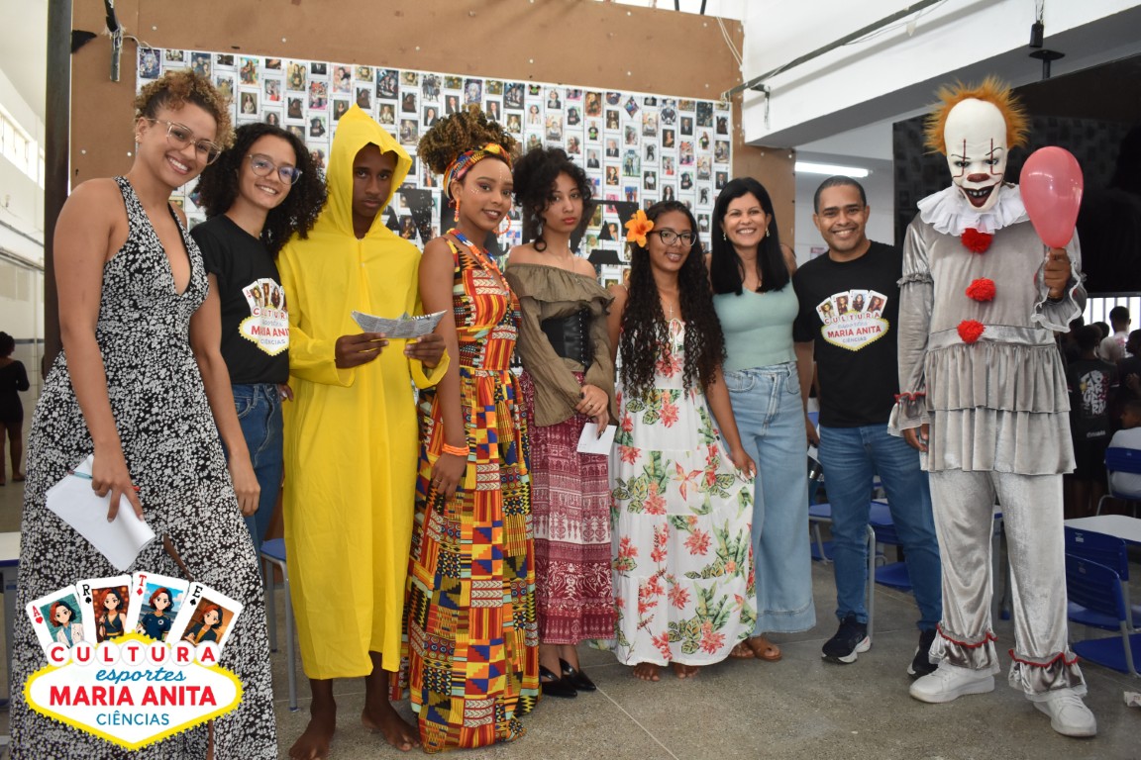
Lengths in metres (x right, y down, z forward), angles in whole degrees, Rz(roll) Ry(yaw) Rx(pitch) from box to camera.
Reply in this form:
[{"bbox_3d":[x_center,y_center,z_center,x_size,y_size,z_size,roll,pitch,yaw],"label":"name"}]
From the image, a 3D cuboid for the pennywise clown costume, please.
[{"bbox_3d":[1.276,0.044,2.982,0.620,1.890,0.500,1,2,27],"label":"pennywise clown costume"}]

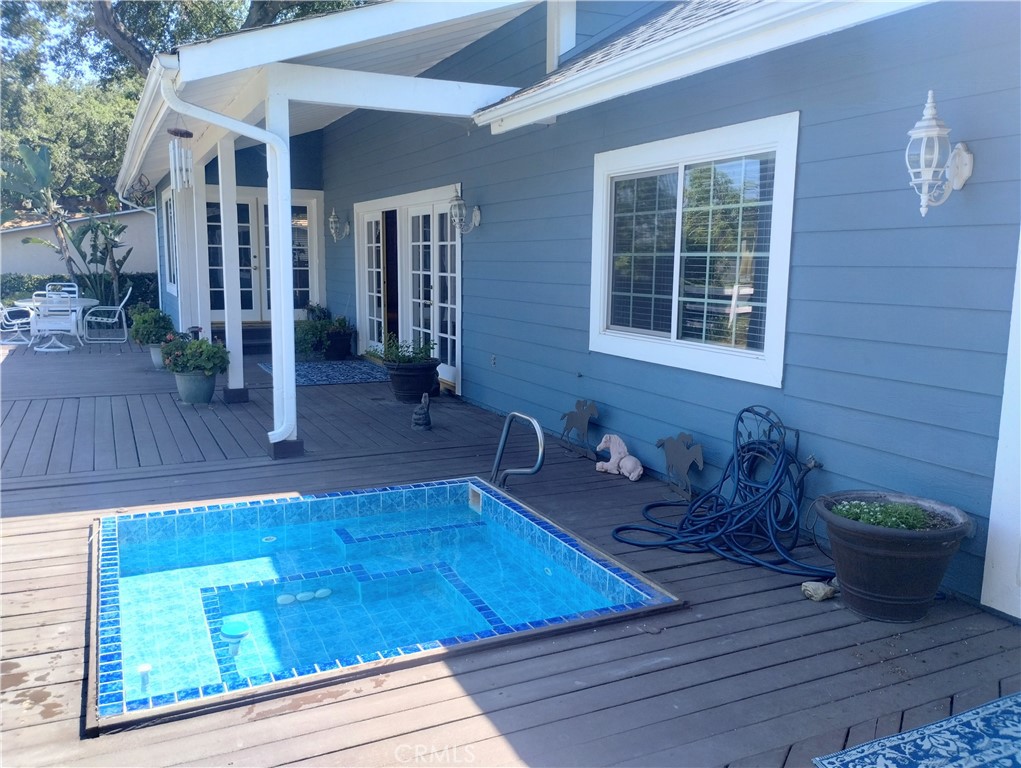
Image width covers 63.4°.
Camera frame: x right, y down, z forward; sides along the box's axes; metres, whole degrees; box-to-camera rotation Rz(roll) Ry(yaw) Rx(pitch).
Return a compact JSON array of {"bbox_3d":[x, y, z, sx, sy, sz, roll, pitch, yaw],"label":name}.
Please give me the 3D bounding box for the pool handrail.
[{"bbox_3d":[0.039,0.445,5.308,0.060,0.550,0.750,-3,9,-26],"label":"pool handrail"}]

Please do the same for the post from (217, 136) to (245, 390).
[{"bbox_3d":[-2.643,-1.095,7.795,0.151,2.358,0.140,-3,10,-25],"label":"post"}]

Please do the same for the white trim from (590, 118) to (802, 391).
[{"bbox_3d":[1.039,-0.829,5.274,0.050,1.448,2.014,-3,10,-25],"label":"white trim"}]

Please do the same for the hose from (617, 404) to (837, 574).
[{"bbox_3d":[1.090,0.494,4.155,0.903,0.632,1.174,-3,10,-25],"label":"hose"}]

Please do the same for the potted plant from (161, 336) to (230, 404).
[{"bbox_3d":[-3.032,-0.144,7.932,0.630,0.626,0.630,-3,10,-25],"label":"potted plant"}]

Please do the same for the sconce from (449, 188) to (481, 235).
[{"bbox_3d":[-0.453,-1.712,8.127,0.310,0.490,0.180,-3,9,-26],"label":"sconce"}]

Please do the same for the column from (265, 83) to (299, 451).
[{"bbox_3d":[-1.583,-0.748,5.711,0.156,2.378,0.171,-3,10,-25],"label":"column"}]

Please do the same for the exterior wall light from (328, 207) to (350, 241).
[{"bbox_3d":[-2.562,-2.365,12.367,0.305,0.505,0.175,-3,9,-26],"label":"exterior wall light"}]

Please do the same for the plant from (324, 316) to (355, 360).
[{"bbox_3d":[-2.336,-0.621,11.236,0.410,0.578,0.410,-3,10,-25],"label":"plant"}]

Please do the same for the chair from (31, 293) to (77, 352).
[{"bbox_3d":[-6.811,-0.951,12.315,0.630,0.849,0.700,-3,10,-24],"label":"chair"}]

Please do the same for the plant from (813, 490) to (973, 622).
[{"bbox_3d":[1.666,0.773,3.634,0.625,0.430,0.625,1,8,0],"label":"plant"}]

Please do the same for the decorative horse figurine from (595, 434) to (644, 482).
[{"bbox_3d":[0.767,0.510,5.850,0.190,0.285,0.390,-6,10,-38],"label":"decorative horse figurine"}]

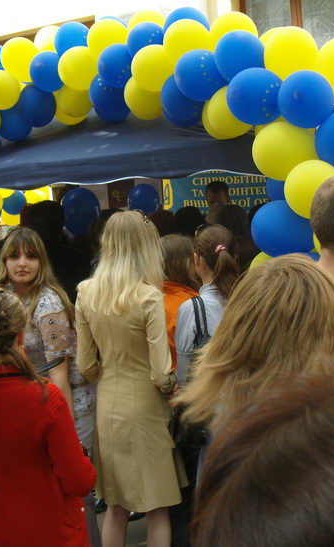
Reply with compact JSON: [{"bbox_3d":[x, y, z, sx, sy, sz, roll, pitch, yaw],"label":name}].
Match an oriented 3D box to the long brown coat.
[{"bbox_3d":[-0.153,0.495,3.280,0.420,0.930,0.320,-3,2,16],"label":"long brown coat"}]

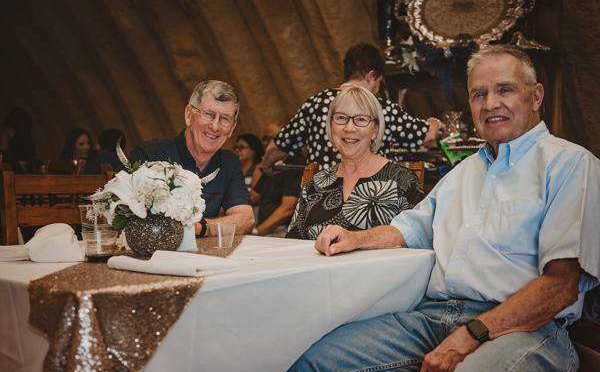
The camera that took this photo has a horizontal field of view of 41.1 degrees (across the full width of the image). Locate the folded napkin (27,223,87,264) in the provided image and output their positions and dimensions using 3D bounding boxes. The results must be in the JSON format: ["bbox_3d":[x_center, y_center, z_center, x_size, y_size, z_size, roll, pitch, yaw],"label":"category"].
[{"bbox_3d":[-0.590,0.135,1.930,0.145,0.090,0.140,0,1,0],"label":"folded napkin"}]

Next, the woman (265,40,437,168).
[{"bbox_3d":[0.240,0.128,3.620,0.640,1.550,0.520,1,1,30],"label":"woman"}]

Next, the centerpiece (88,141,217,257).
[{"bbox_3d":[-0.369,0.037,2.000,0.310,0.280,0.280,0,1,0],"label":"centerpiece"}]

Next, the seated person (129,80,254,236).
[{"bbox_3d":[-0.335,0.277,2.740,0.520,1.280,0.720,-1,1,-31],"label":"seated person"}]

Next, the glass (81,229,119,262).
[{"bbox_3d":[-0.486,0.145,1.940,0.087,0.088,0.087,0,1,0],"label":"glass"}]

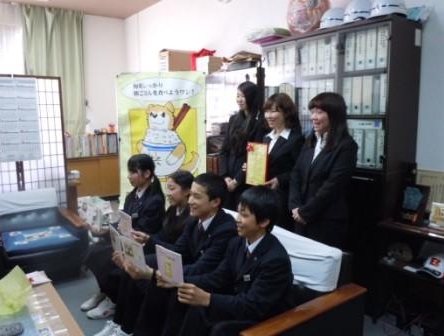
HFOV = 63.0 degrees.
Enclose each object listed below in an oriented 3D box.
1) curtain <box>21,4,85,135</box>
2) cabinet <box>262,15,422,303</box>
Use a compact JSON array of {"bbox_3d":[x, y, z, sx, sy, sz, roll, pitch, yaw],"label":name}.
[{"bbox_3d":[-2.577,-1.473,5.722,0.873,1.971,0.140,-7,11,-39],"label":"curtain"},{"bbox_3d":[1.018,-0.144,3.412,0.480,2.113,1.300,-7,11,-39],"label":"cabinet"}]

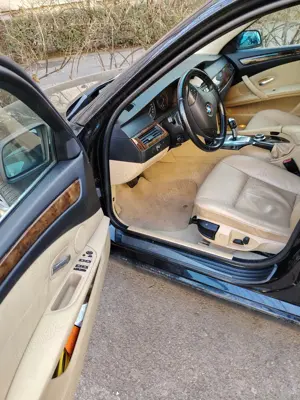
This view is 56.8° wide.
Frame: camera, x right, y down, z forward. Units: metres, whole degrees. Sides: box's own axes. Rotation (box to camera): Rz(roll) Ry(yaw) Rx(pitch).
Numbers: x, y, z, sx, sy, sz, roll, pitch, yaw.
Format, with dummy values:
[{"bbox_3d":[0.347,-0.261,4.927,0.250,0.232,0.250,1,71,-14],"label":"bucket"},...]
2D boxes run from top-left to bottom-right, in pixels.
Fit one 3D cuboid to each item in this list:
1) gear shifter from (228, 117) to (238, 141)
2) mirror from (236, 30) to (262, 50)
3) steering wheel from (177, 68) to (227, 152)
[{"bbox_3d":[0.496,-0.423,1.641,0.055,0.140,0.050,12,42,32],"label":"gear shifter"},{"bbox_3d":[0.748,-1.230,2.147,0.200,0.140,0.110,-26,36,-18],"label":"mirror"},{"bbox_3d":[0.245,-0.409,1.291,0.090,0.380,0.380,-9,29,44],"label":"steering wheel"}]

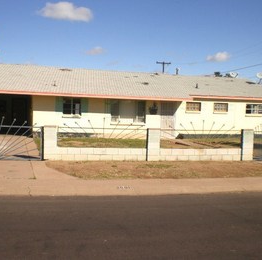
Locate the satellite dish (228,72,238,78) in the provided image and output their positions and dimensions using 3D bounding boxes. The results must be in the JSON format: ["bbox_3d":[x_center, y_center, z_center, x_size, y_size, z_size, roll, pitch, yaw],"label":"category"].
[{"bbox_3d":[7.348,-3.878,27.300,0.600,0.600,0.500,1,3,-30],"label":"satellite dish"}]

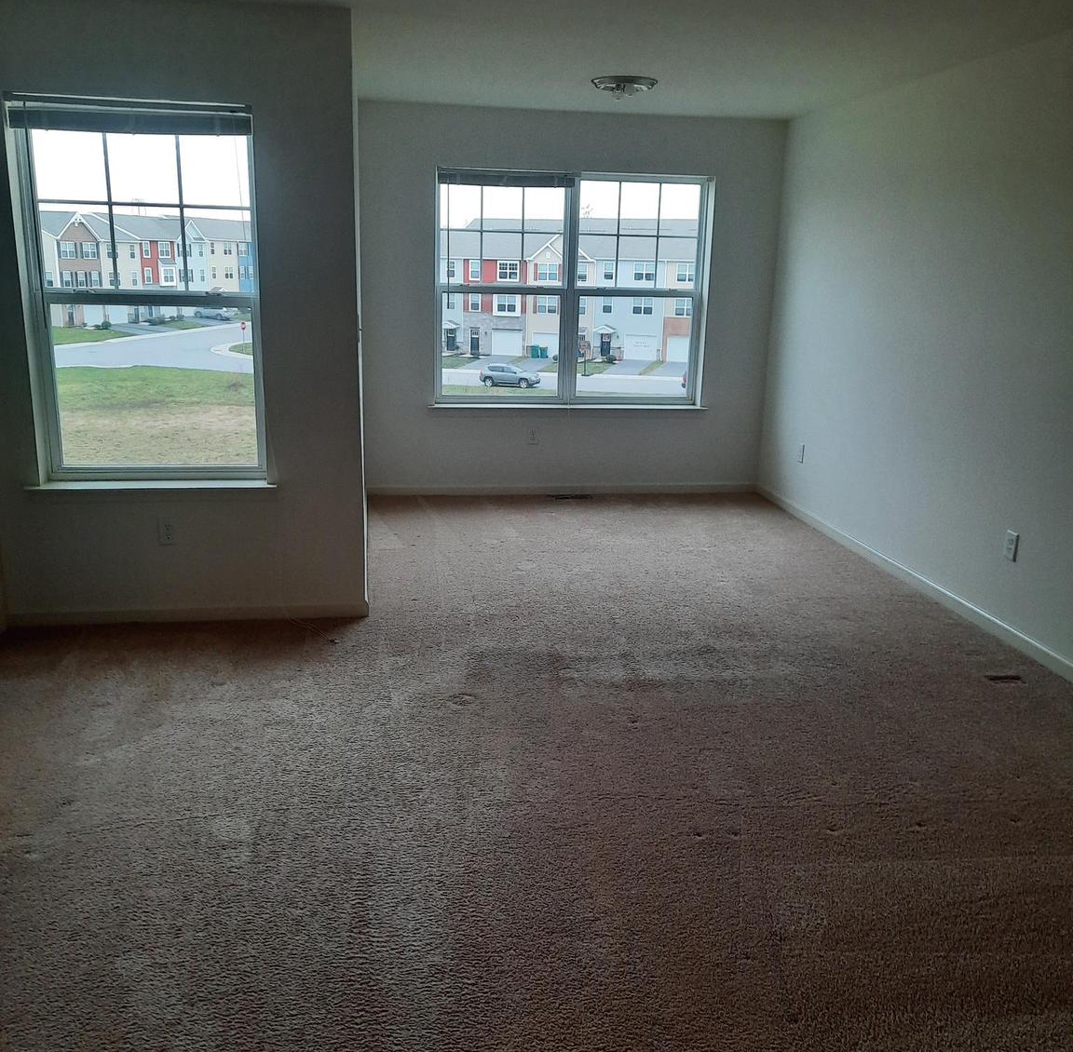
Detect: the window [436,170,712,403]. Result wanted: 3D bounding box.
[{"bbox_3d":[0.241,-1.521,6.699,1.784,1.450,0.120,-1,15,-9],"label":"window"}]

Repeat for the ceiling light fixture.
[{"bbox_3d":[0.452,-2.238,5.327,0.340,0.100,0.340,-1,15,-9],"label":"ceiling light fixture"}]

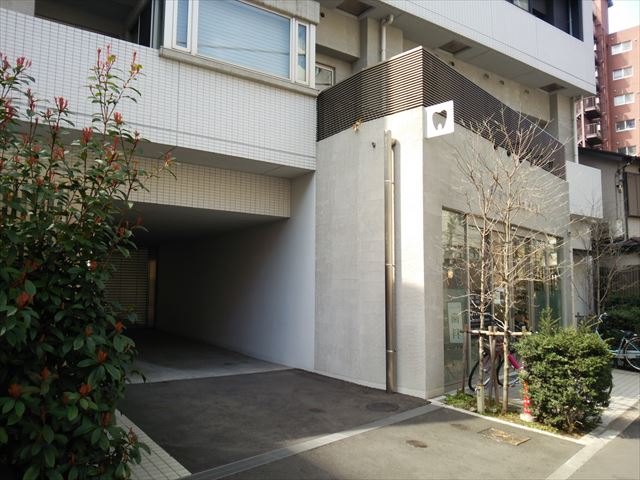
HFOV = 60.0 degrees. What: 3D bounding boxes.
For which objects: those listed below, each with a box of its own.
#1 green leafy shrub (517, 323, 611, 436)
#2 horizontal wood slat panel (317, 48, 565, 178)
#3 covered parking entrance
[{"bbox_3d":[2.664,1.493,6.034,0.930,1.050,0.950,-4,-7,40],"label":"green leafy shrub"},{"bbox_3d":[2.675,-1.978,11.112,2.350,0.880,6.500,-4,-7,40],"label":"horizontal wood slat panel"},{"bbox_3d":[-3.602,0.826,11.715,3.600,3.300,6.800,4,-6,-35],"label":"covered parking entrance"}]

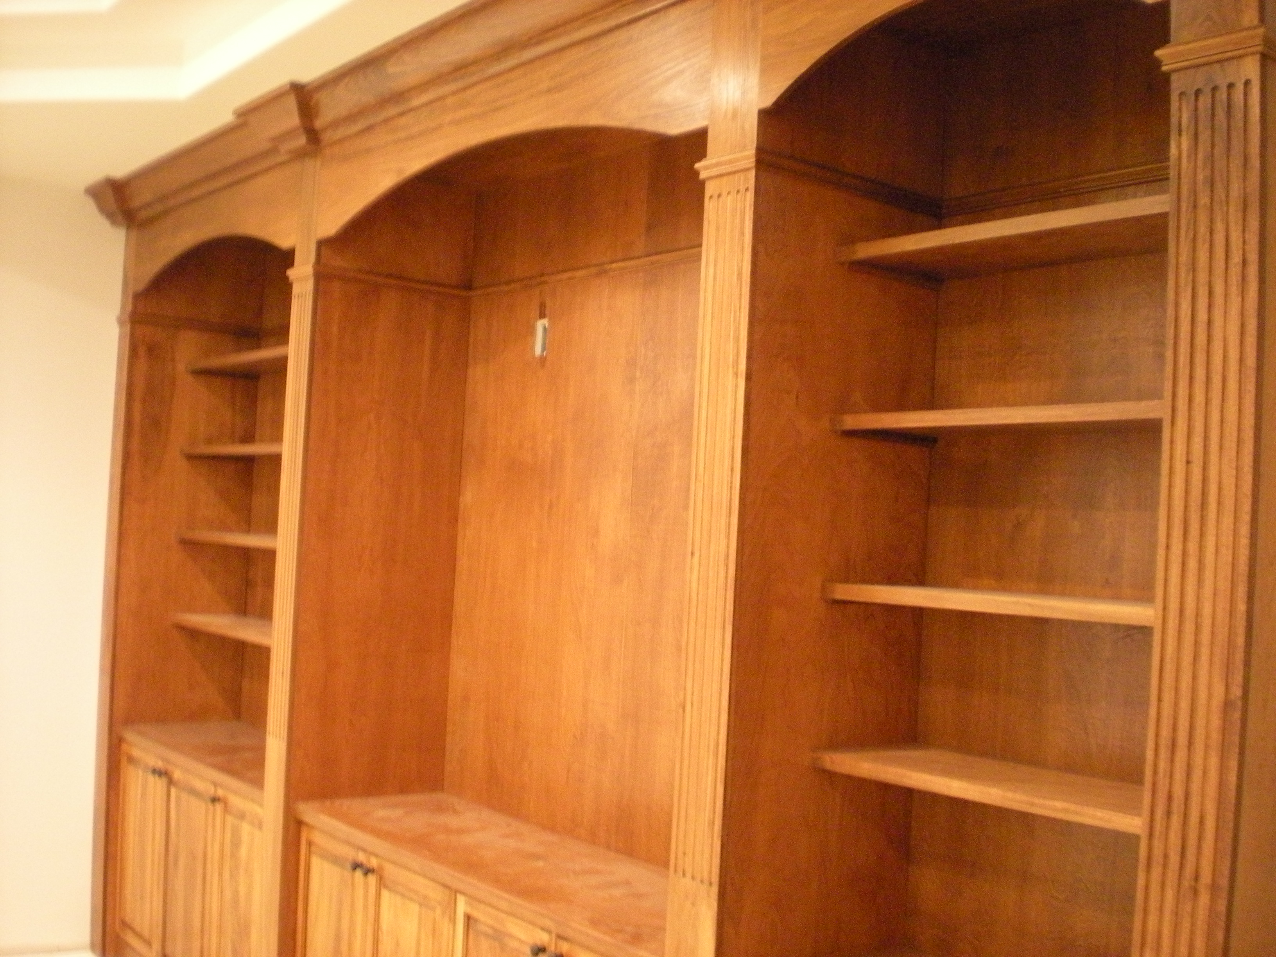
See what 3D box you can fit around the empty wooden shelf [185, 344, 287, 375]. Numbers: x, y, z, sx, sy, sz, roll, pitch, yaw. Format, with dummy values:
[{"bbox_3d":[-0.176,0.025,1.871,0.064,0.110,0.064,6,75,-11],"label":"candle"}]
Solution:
[{"bbox_3d":[-1.143,-0.415,4.823,0.282,0.027,1.375,5,-3,-39],"label":"empty wooden shelf"}]

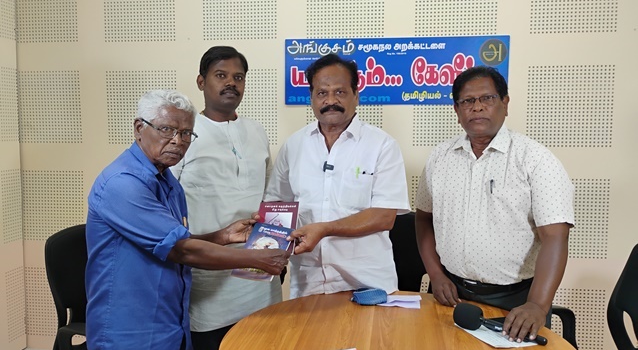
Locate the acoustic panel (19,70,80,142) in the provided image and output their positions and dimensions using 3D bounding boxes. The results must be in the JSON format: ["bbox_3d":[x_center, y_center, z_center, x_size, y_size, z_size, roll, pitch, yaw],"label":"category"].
[{"bbox_3d":[-1.639,-0.406,3.118,0.422,0.432,0.020,1,4,7],"label":"acoustic panel"}]

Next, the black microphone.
[{"bbox_3d":[0.532,0.441,1.529,0.265,0.080,0.080,3,5,32],"label":"black microphone"}]

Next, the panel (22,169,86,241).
[{"bbox_3d":[-1.641,0.187,3.162,0.435,0.435,0.025,1,4,7],"label":"panel"}]

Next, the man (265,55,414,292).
[{"bbox_3d":[0.090,0.357,2.047,0.550,1.660,0.450,2,4,16],"label":"man"}]

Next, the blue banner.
[{"bbox_3d":[0.414,-0.569,2.836,1.217,0.368,0.020,1,4,7],"label":"blue banner"}]

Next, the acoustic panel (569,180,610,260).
[{"bbox_3d":[1.328,0.230,2.781,0.435,0.435,0.025,1,4,7],"label":"acoustic panel"}]

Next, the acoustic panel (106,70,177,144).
[{"bbox_3d":[-1.044,-0.399,3.041,0.435,0.435,0.025,1,4,7],"label":"acoustic panel"}]

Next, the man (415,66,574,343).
[{"bbox_3d":[0.611,0.411,1.832,0.520,1.590,0.460,3,5,30],"label":"man"}]

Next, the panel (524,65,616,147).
[{"bbox_3d":[1.332,-0.363,2.738,0.432,0.432,0.020,1,4,7],"label":"panel"}]

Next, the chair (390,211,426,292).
[{"bbox_3d":[0.411,0.683,2.475,0.580,0.950,0.580,1,4,7],"label":"chair"}]

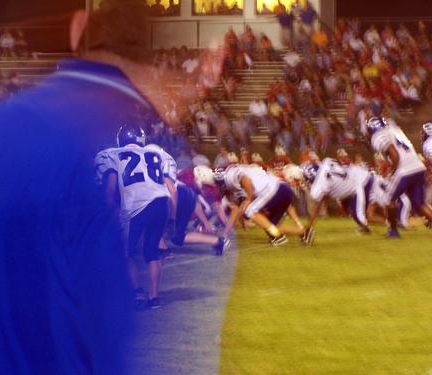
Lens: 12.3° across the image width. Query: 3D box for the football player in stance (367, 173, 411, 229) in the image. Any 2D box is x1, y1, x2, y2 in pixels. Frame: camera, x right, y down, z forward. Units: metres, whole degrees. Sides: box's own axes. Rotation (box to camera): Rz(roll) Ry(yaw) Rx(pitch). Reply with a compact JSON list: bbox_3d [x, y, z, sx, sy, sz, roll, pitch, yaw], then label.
[{"bbox_3d":[2.605,0.193,29.800,1.050,0.880,0.750,1,2,24],"label":"football player in stance"}]

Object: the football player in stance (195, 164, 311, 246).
[{"bbox_3d":[0.623,0.238,26.600,1.300,1.100,0.800,1,2,24],"label":"football player in stance"}]

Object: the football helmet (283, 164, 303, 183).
[{"bbox_3d":[1.094,-0.200,28.700,0.300,0.250,0.240,20,8,20],"label":"football helmet"}]

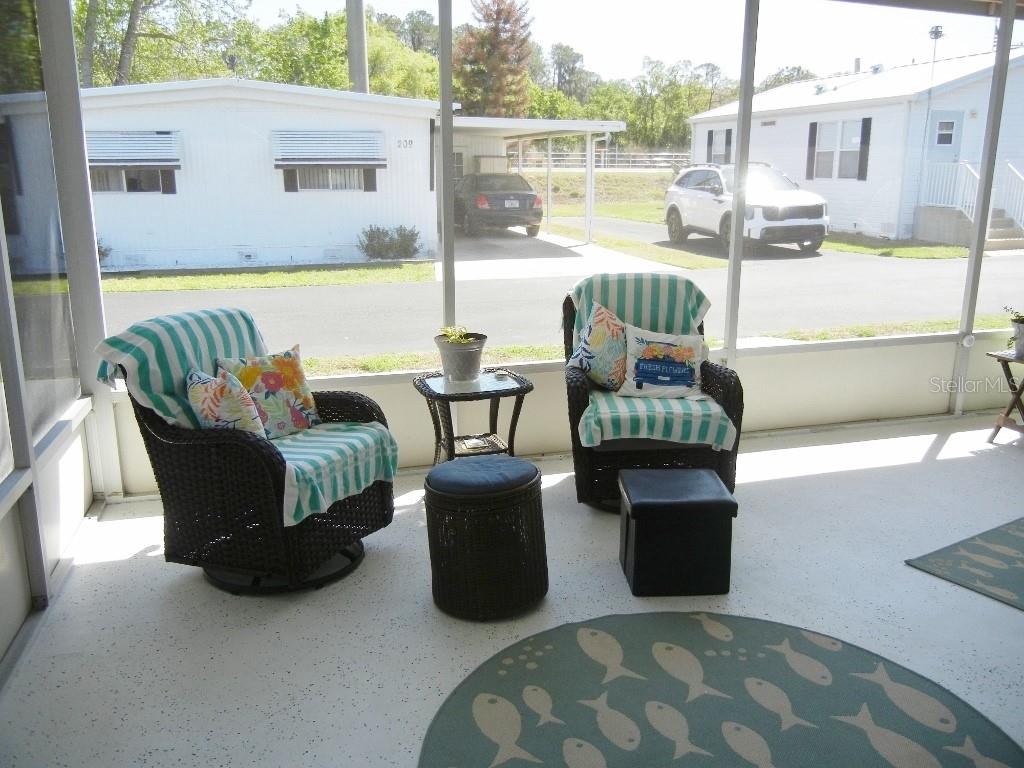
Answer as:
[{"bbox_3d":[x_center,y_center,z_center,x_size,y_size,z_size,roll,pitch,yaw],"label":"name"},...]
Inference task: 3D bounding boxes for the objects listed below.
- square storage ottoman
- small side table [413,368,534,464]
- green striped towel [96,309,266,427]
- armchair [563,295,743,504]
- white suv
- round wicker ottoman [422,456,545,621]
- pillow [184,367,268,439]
[{"bbox_3d":[0.613,0.558,3.369,0.378,0.365,0.362,0,14,-1],"label":"square storage ottoman"},{"bbox_3d":[-0.188,0.242,4.319,0.505,0.525,0.480,-5,15,-20],"label":"small side table"},{"bbox_3d":[-1.188,-0.036,3.451,0.340,0.460,0.740,6,14,21],"label":"green striped towel"},{"bbox_3d":[0.628,0.059,4.205,0.745,0.940,0.790,0,14,-3],"label":"armchair"},{"bbox_3d":[4.939,-3.866,19.177,1.900,1.730,4.810,-2,14,-10],"label":"white suv"},{"bbox_3d":[-0.081,0.531,3.209,0.430,0.485,0.430,0,14,0],"label":"round wicker ottoman"},{"bbox_3d":[-1.070,0.103,3.294,0.140,0.350,0.370,-23,-3,37],"label":"pillow"}]

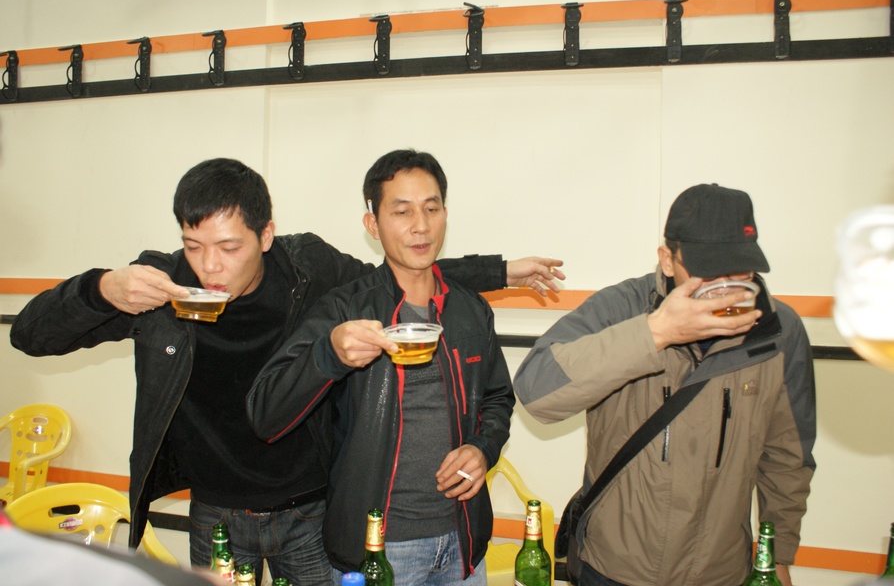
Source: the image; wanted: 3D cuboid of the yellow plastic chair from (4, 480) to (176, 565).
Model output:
[{"bbox_3d":[-1.040,0.990,2.140,0.560,0.790,0.560,-1,3,-44],"label":"yellow plastic chair"}]

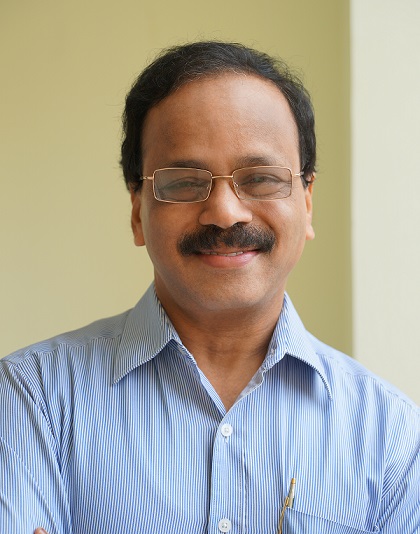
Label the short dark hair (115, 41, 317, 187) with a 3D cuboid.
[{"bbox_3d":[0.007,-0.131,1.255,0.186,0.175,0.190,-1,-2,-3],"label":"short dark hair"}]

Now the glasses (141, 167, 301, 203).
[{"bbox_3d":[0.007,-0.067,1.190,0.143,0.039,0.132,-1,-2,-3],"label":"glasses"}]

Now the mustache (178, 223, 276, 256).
[{"bbox_3d":[0.015,-0.024,1.137,0.084,0.030,0.030,-1,-2,-3],"label":"mustache"}]

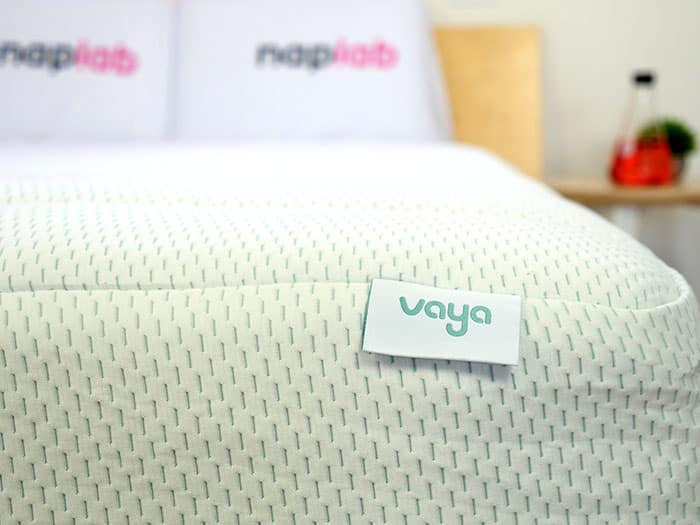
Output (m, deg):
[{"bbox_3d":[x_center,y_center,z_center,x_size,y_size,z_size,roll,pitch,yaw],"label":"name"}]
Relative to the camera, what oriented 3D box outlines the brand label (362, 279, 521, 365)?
[{"bbox_3d":[0.070,0.044,0.899,0.112,0.056,0.007,6,-21,3],"label":"brand label"}]

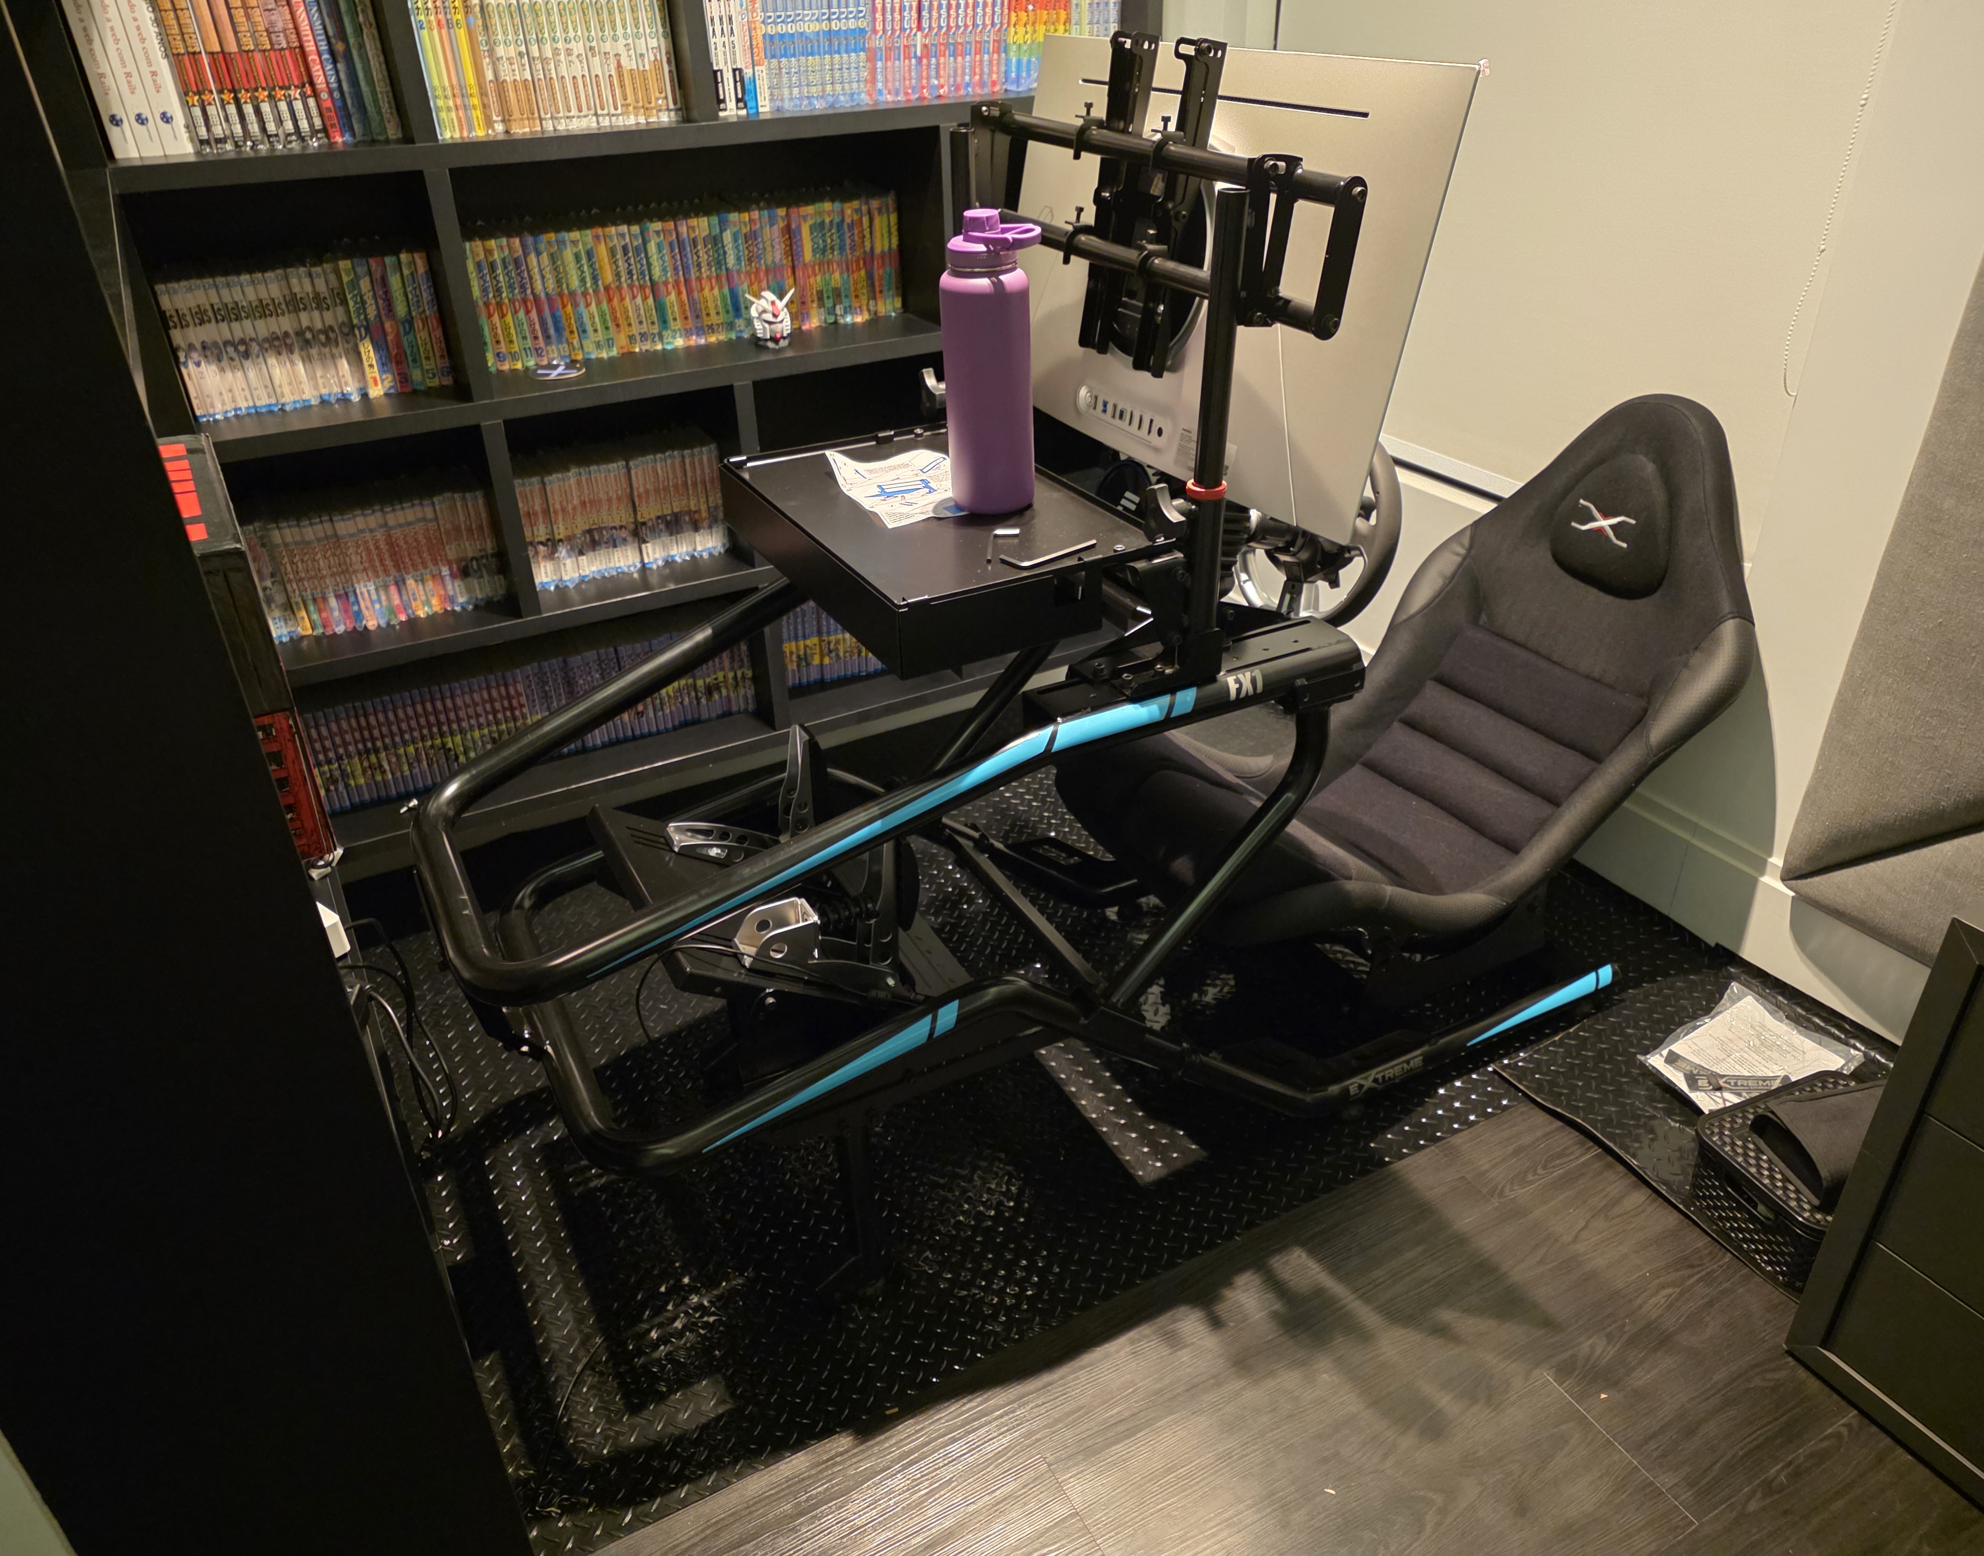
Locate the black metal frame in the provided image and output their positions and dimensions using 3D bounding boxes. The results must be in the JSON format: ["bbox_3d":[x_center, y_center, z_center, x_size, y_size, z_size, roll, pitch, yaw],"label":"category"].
[{"bbox_3d":[0.088,-0.151,1.625,1.495,1.268,0.640,-17,33,-23],"label":"black metal frame"}]

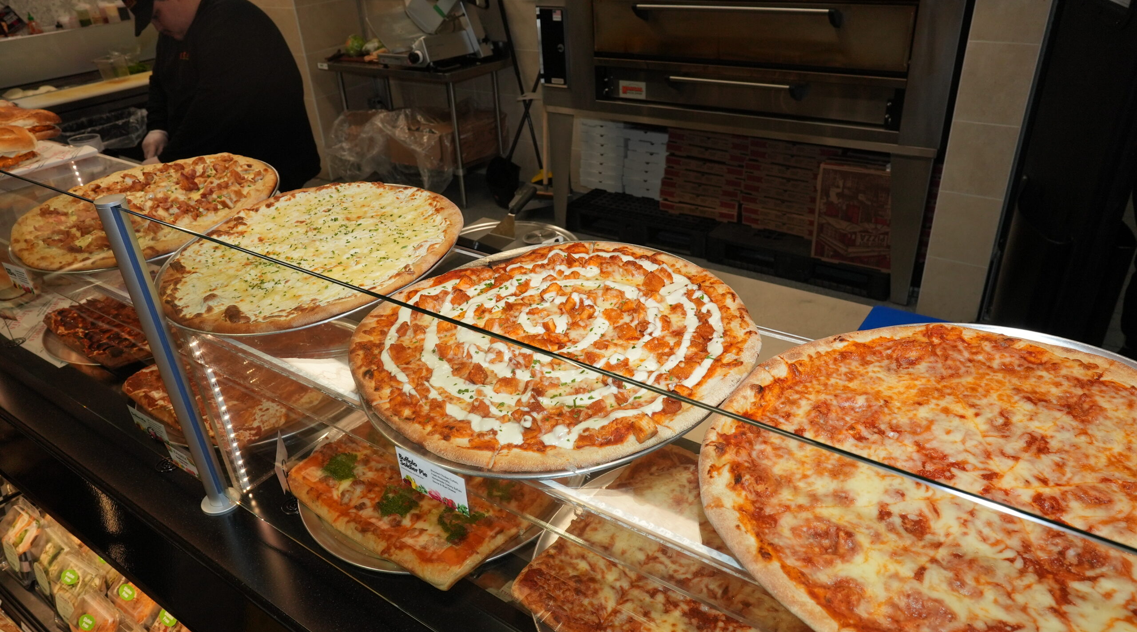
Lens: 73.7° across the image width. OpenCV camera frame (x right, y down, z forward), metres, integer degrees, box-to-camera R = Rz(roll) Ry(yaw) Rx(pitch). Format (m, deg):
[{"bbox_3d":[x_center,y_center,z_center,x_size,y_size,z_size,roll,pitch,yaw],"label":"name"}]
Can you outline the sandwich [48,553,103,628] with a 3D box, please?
[{"bbox_3d":[-0.908,0.523,1.404,0.103,0.110,0.075,13,33,28],"label":"sandwich"}]

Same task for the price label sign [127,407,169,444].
[{"bbox_3d":[-0.658,0.174,1.191,0.103,0.046,0.008,16,34,32],"label":"price label sign"}]

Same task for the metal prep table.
[{"bbox_3d":[-1.043,-1.373,5.416,1.200,0.886,0.600,16,34,32],"label":"metal prep table"}]

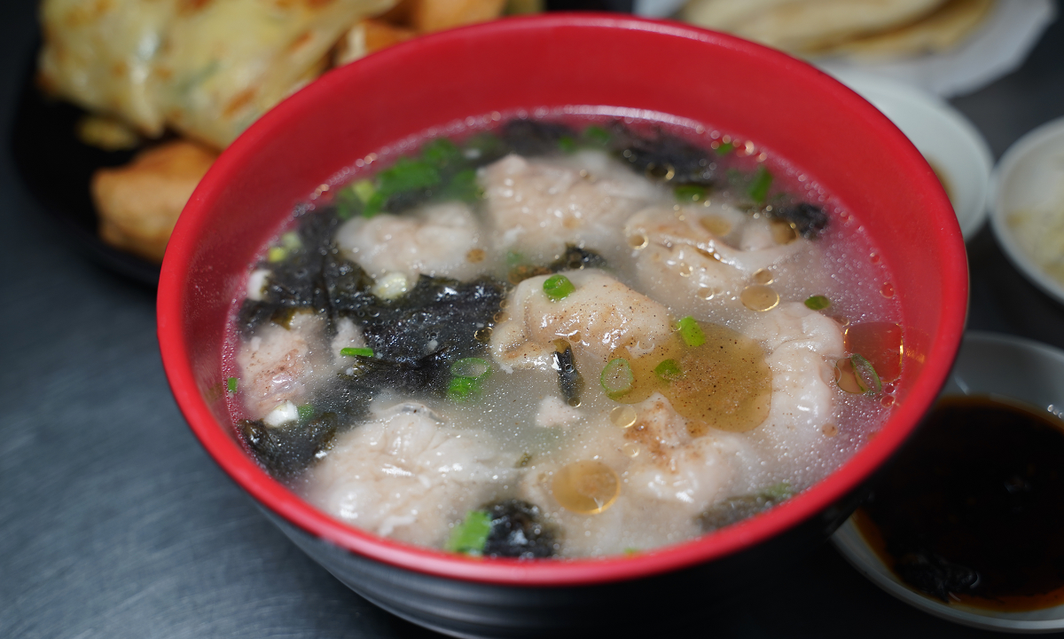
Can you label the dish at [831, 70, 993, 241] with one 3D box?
[{"bbox_3d":[0.090,-0.037,0.450,0.095,0.025,0.095,-2,46,3],"label":"dish"}]

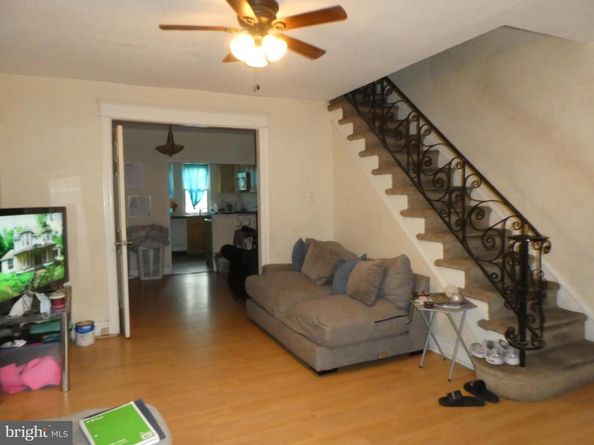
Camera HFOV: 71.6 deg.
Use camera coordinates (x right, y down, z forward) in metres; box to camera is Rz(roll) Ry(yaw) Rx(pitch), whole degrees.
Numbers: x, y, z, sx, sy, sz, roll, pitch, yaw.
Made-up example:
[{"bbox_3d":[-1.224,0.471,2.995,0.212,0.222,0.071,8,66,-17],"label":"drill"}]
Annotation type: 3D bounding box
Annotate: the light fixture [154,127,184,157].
[{"bbox_3d":[-1.754,-1.145,5.684,0.390,0.470,0.390,-2,4,-24],"label":"light fixture"}]

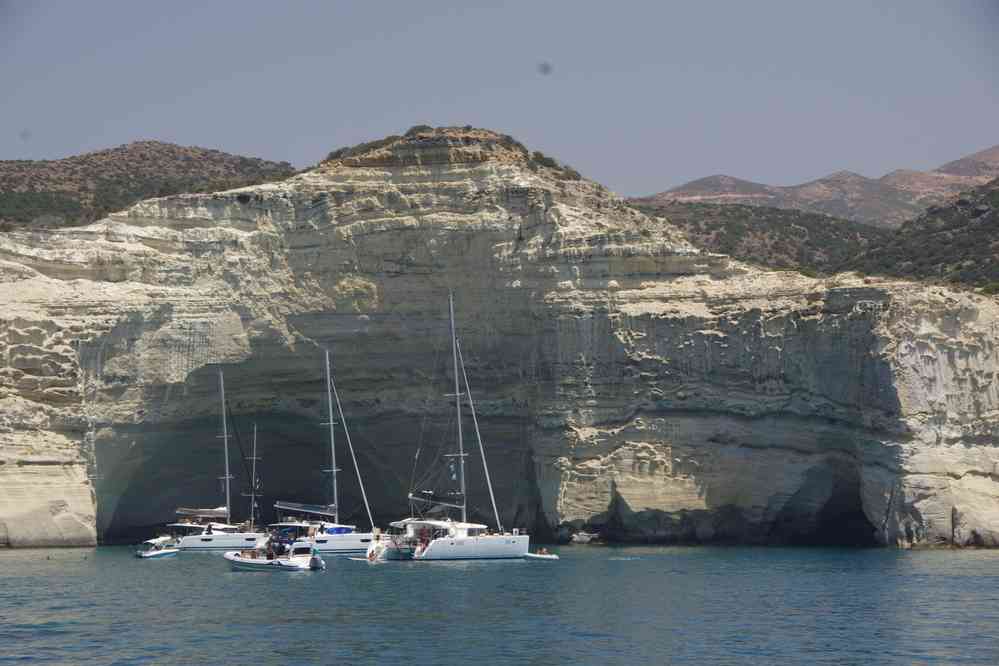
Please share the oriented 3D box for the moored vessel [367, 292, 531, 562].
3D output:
[{"bbox_3d":[-4.349,8.332,209.984,13.600,23.600,7.600,4,-6,-43],"label":"moored vessel"}]

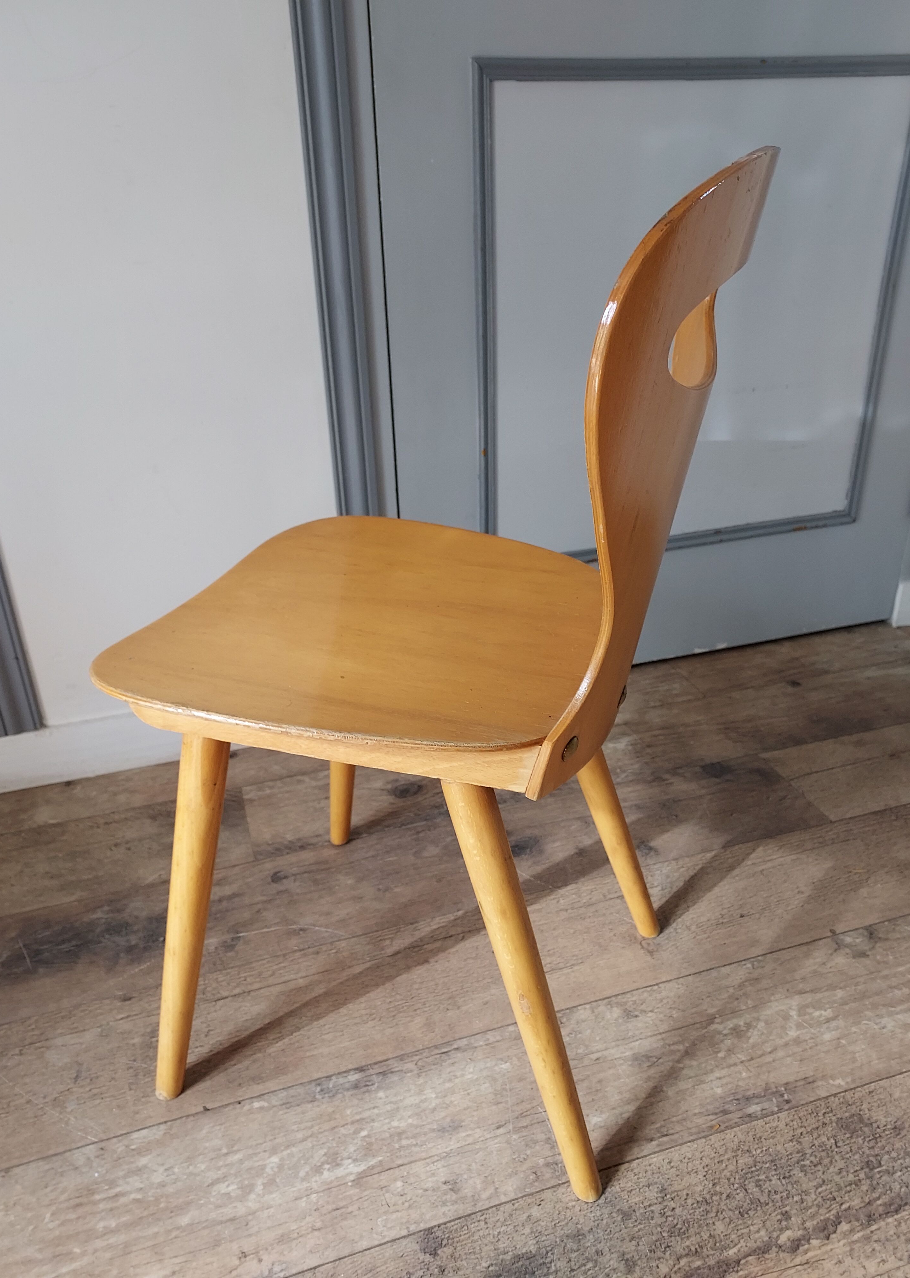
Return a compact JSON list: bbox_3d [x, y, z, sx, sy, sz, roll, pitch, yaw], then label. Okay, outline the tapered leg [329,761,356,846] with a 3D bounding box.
[{"bbox_3d":[-0.131,0.112,1.066,0.036,0.412,0.036,17,38,11],"label":"tapered leg"}]

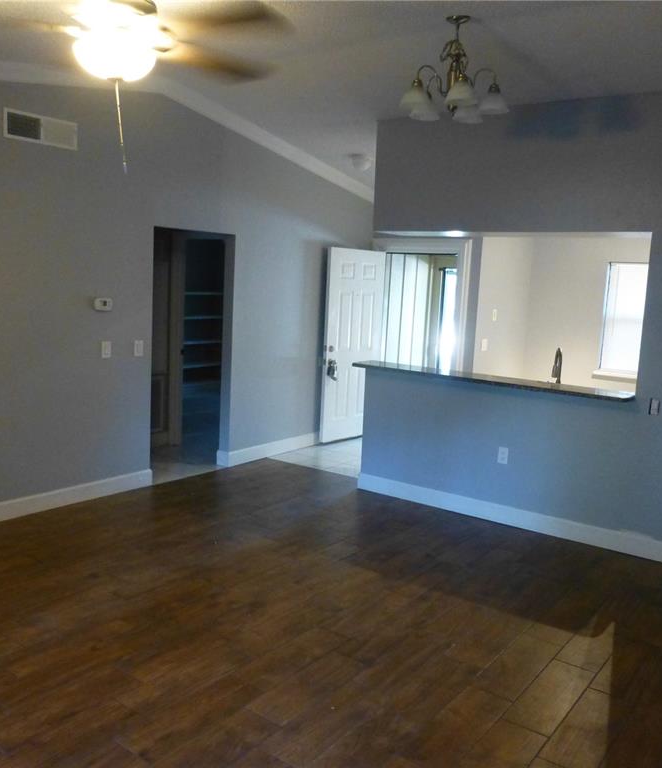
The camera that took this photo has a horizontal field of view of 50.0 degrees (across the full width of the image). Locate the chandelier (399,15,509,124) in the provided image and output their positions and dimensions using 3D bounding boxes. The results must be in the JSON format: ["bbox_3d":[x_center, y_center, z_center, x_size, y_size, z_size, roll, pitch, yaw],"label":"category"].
[{"bbox_3d":[0.682,-1.736,3.888,0.605,0.501,0.605,3,8,0],"label":"chandelier"}]

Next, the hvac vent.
[{"bbox_3d":[-1.863,-1.646,4.604,0.020,0.178,0.523,8,9,35],"label":"hvac vent"}]

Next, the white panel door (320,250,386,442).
[{"bbox_3d":[0.255,-0.423,7.825,0.050,2.053,0.913,9,10,40],"label":"white panel door"}]

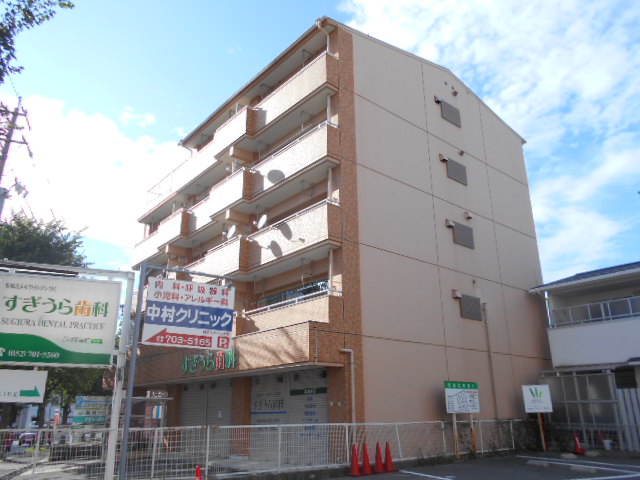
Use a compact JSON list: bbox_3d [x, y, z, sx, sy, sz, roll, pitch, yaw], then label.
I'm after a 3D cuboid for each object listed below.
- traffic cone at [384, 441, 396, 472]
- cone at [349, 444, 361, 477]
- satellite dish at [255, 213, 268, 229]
[{"bbox_3d":[1.702,5.281,11.737,0.310,0.700,0.310,0,-19,0],"label":"traffic cone"},{"bbox_3d":[0.853,5.341,11.670,0.300,0.700,0.300,0,-19,0],"label":"cone"},{"bbox_3d":[-2.046,-0.652,16.755,0.360,0.500,0.460,25,-28,-24],"label":"satellite dish"}]

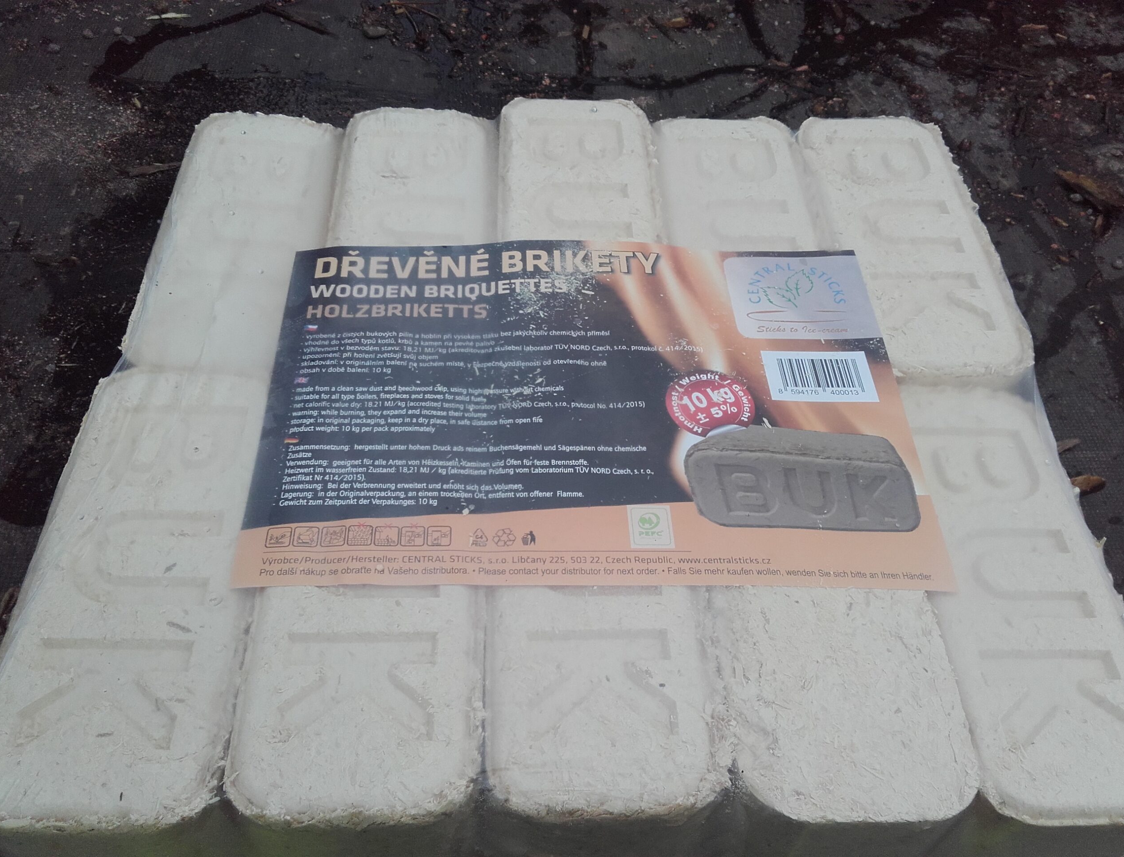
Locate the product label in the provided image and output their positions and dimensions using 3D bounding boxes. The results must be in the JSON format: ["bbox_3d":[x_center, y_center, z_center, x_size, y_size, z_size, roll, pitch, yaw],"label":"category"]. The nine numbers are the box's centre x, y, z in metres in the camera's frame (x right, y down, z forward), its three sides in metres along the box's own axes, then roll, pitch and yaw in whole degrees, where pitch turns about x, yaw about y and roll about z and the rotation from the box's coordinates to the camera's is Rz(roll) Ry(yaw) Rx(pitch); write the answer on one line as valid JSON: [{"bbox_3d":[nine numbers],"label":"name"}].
[{"bbox_3d":[0.009,-0.012,0.338,0.211,0.006,0.148,0,51,-3],"label":"product label"}]

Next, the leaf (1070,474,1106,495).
[{"bbox_3d":[0.227,0.024,0.444,0.016,0.005,0.010,0,51,-2],"label":"leaf"}]

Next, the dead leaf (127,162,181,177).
[{"bbox_3d":[-0.220,-0.142,0.558,0.033,0.005,0.009,-11,53,-11],"label":"dead leaf"}]

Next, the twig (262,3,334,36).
[{"bbox_3d":[-0.168,-0.260,0.650,0.056,0.003,0.004,26,55,18],"label":"twig"}]

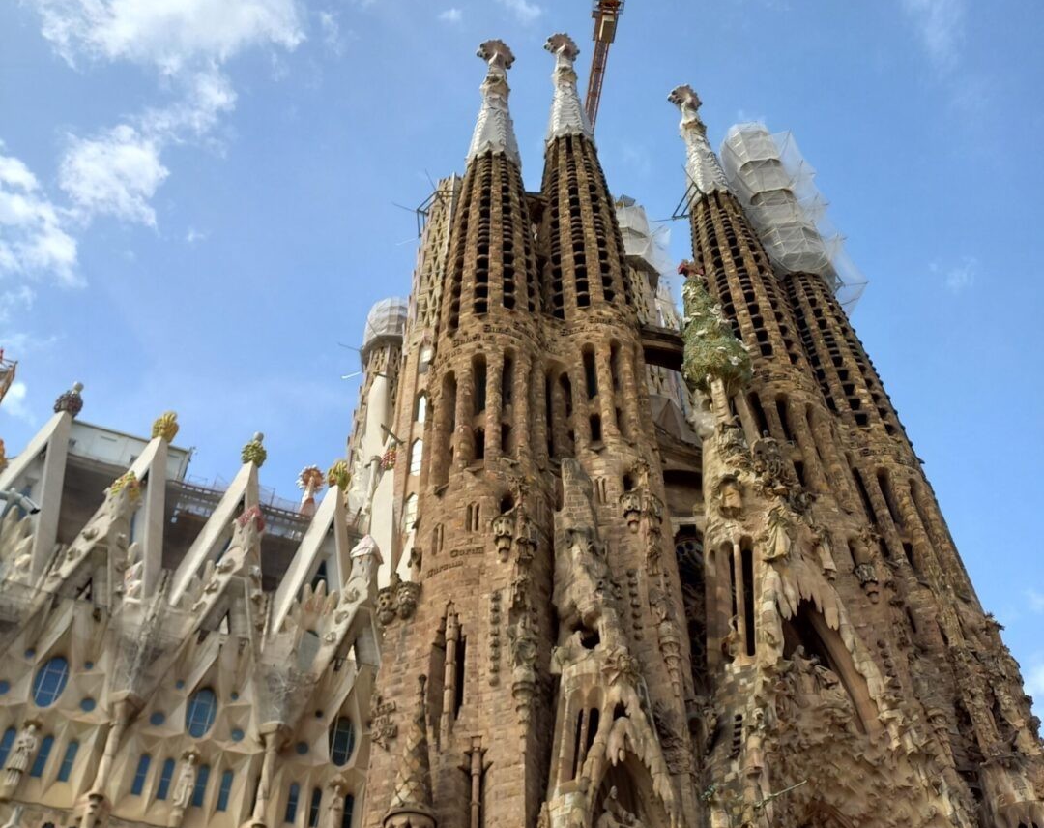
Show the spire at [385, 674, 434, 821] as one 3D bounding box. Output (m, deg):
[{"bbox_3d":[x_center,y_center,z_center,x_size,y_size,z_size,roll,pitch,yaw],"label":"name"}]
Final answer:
[{"bbox_3d":[-3.750,11.749,35.531,1.700,5.700,1.700,0,-48,0],"label":"spire"}]

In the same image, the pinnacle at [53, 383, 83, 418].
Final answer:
[{"bbox_3d":[-36.703,-1.267,82.018,2.150,3.700,2.150,17,-51,-15],"label":"pinnacle"}]

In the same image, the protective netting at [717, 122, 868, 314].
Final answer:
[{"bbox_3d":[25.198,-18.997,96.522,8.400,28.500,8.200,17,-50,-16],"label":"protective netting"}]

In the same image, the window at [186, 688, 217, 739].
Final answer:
[{"bbox_3d":[-16.641,15.486,52.217,1.500,2.950,0.350,17,-51,-15],"label":"window"}]

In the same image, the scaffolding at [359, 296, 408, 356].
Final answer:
[{"bbox_3d":[-18.231,-11.382,137.499,6.400,9.800,6.400,0,-48,0],"label":"scaffolding"}]

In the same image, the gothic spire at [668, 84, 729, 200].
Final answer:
[{"bbox_3d":[18.227,-27.466,101.477,4.300,25.300,4.300,17,-50,-16],"label":"gothic spire"}]

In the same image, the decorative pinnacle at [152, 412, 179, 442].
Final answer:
[{"bbox_3d":[-29.835,1.048,84.212,2.100,2.600,2.100,17,-50,-16],"label":"decorative pinnacle"}]

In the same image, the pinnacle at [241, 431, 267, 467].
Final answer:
[{"bbox_3d":[-22.819,2.948,86.202,2.100,3.800,2.100,17,-51,-15],"label":"pinnacle"}]

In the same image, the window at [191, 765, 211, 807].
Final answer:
[{"bbox_3d":[-15.839,18.348,49.603,0.580,2.250,0.300,17,-50,-16],"label":"window"}]

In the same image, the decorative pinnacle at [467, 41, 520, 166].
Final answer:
[{"bbox_3d":[-2.418,-27.705,88.674,4.300,25.300,4.300,17,-50,-16],"label":"decorative pinnacle"}]

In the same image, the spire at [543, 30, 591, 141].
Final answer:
[{"bbox_3d":[4.283,-32.165,98.323,4.400,25.200,4.400,17,-51,-15],"label":"spire"}]

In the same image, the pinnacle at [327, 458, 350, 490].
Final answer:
[{"bbox_3d":[-16.011,5.313,87.919,1.950,3.400,1.950,17,-51,-15],"label":"pinnacle"}]

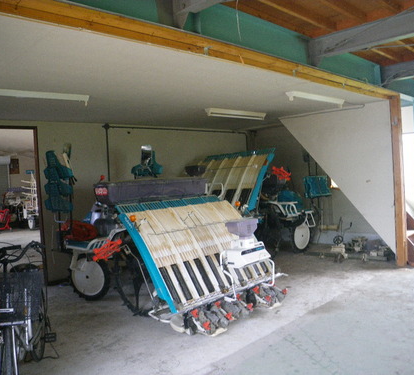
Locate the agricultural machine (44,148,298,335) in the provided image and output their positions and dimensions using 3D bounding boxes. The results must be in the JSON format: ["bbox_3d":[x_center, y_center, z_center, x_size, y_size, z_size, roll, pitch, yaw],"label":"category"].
[{"bbox_3d":[-0.591,0.417,5.027,3.000,1.940,1.780,-2,2,43],"label":"agricultural machine"}]

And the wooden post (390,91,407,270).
[{"bbox_3d":[2.913,-0.088,6.137,0.108,2.549,0.108,-5,2,-41],"label":"wooden post"}]

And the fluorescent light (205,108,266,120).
[{"bbox_3d":[0.485,-1.136,6.355,1.235,0.108,0.137,-5,2,-41],"label":"fluorescent light"}]

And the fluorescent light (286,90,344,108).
[{"bbox_3d":[1.499,-1.174,5.497,1.235,0.108,0.137,-5,2,-41],"label":"fluorescent light"}]

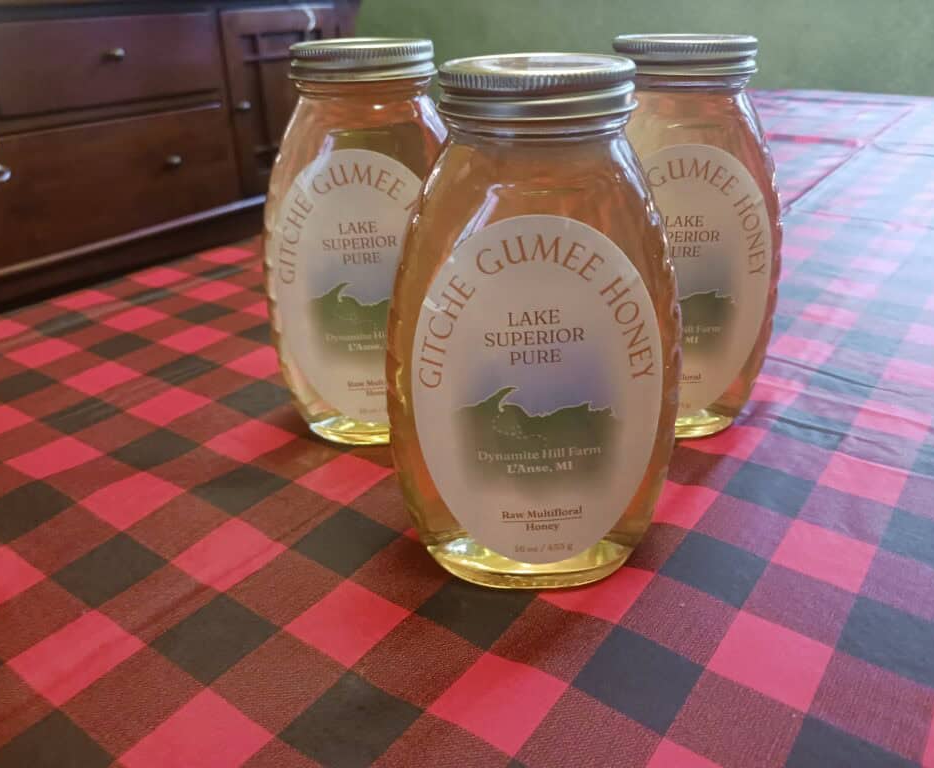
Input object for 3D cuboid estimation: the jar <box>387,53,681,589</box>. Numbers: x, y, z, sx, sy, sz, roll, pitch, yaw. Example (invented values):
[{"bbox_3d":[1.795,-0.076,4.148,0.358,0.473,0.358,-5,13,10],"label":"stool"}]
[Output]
[{"bbox_3d":[0.019,-0.014,0.226,0.084,0.142,0.058,-1,27,0],"label":"jar"}]

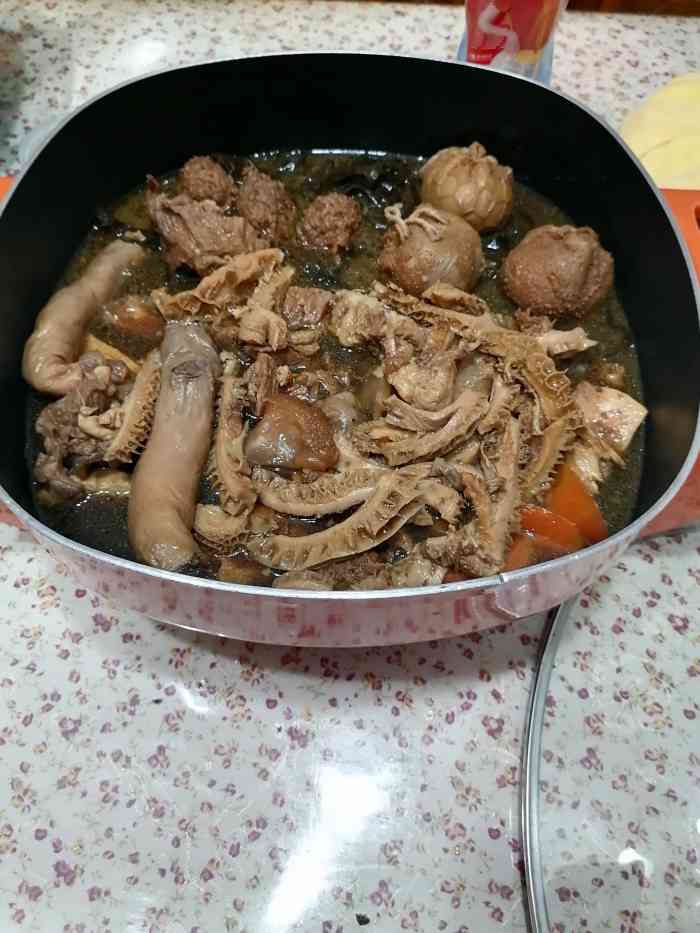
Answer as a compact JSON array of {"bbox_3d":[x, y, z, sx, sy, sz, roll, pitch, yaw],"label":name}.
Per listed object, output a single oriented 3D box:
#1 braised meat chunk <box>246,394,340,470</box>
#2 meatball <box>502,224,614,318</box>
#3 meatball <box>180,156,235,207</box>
[{"bbox_3d":[-0.024,-0.013,0.304,0.040,0.025,0.032,0,58,-1],"label":"braised meat chunk"},{"bbox_3d":[0.103,-0.094,0.359,0.054,0.048,0.052,1,59,0],"label":"meatball"},{"bbox_3d":[-0.077,-0.153,0.393,0.029,0.028,0.029,1,59,0],"label":"meatball"}]

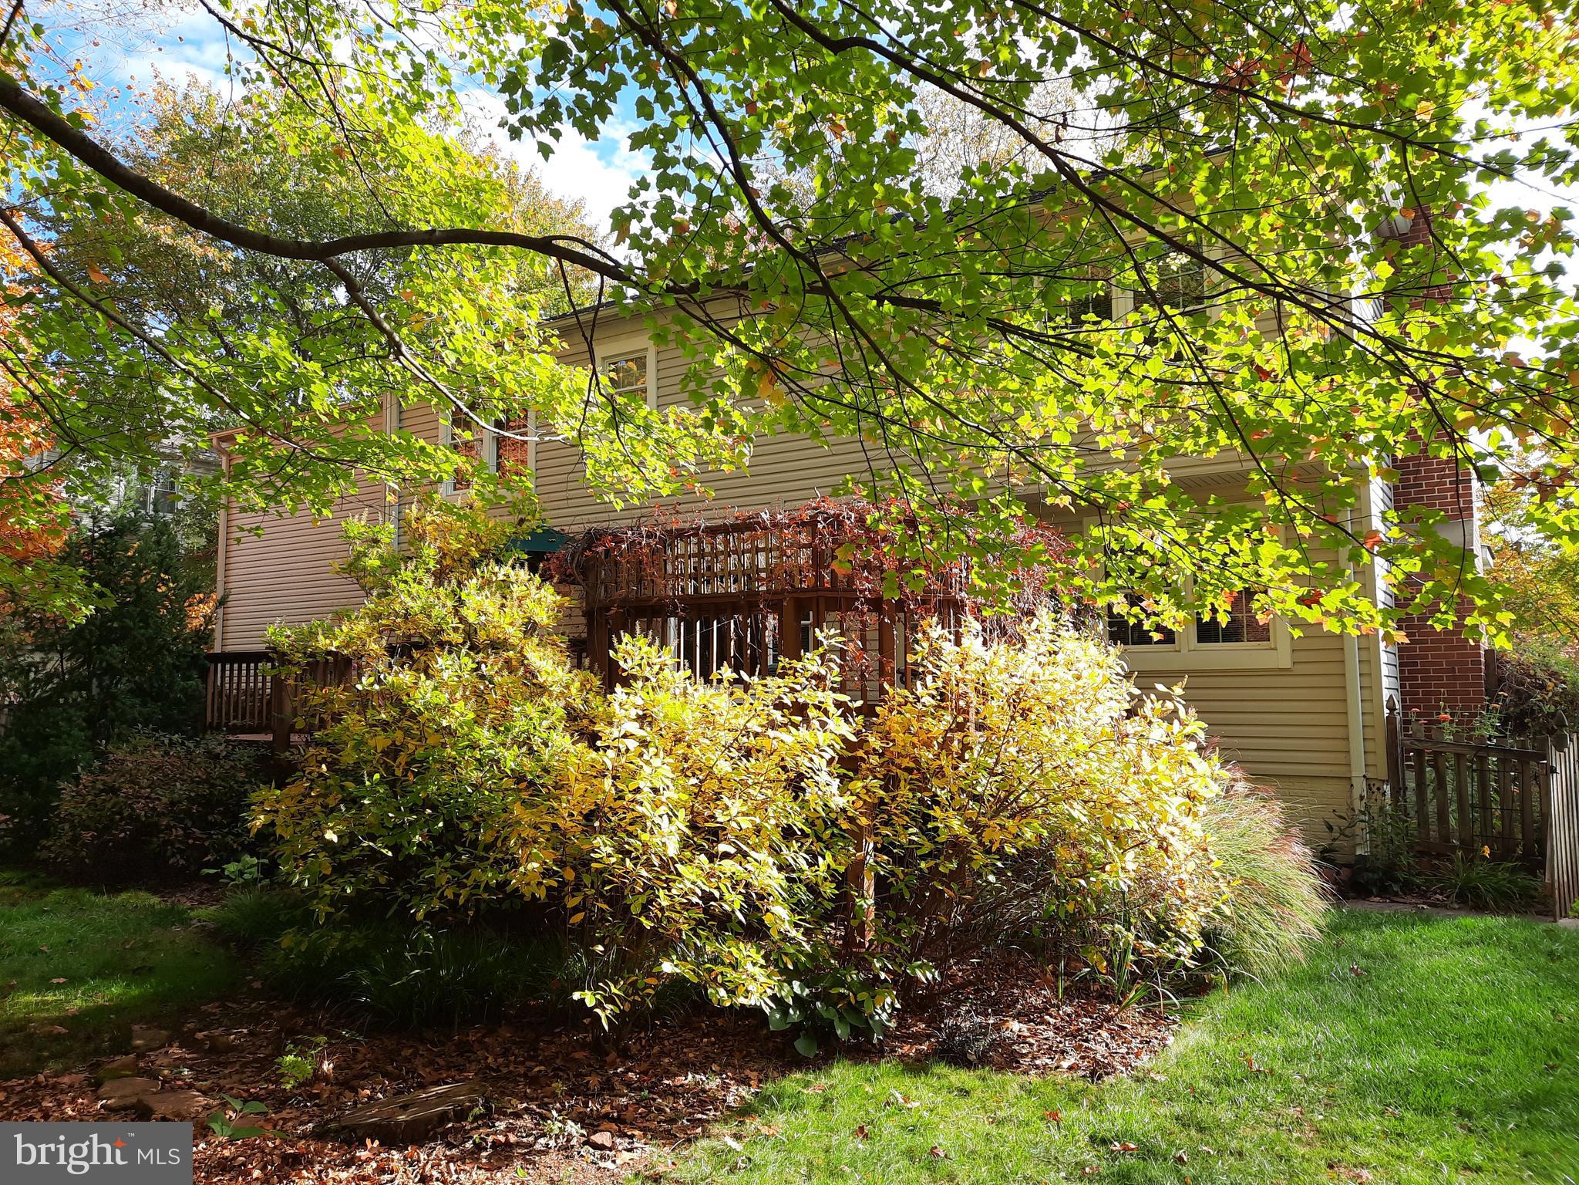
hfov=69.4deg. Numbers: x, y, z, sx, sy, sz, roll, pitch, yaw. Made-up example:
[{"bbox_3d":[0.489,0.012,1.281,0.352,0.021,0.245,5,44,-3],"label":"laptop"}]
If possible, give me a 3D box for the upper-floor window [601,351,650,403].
[{"bbox_3d":[-2.075,-2.539,14.397,0.782,0.988,0.100,-4,-6,32],"label":"upper-floor window"}]

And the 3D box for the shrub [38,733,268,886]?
[{"bbox_3d":[-6.073,1.960,10.890,1.950,1.250,1.750,2,-6,-29],"label":"shrub"}]

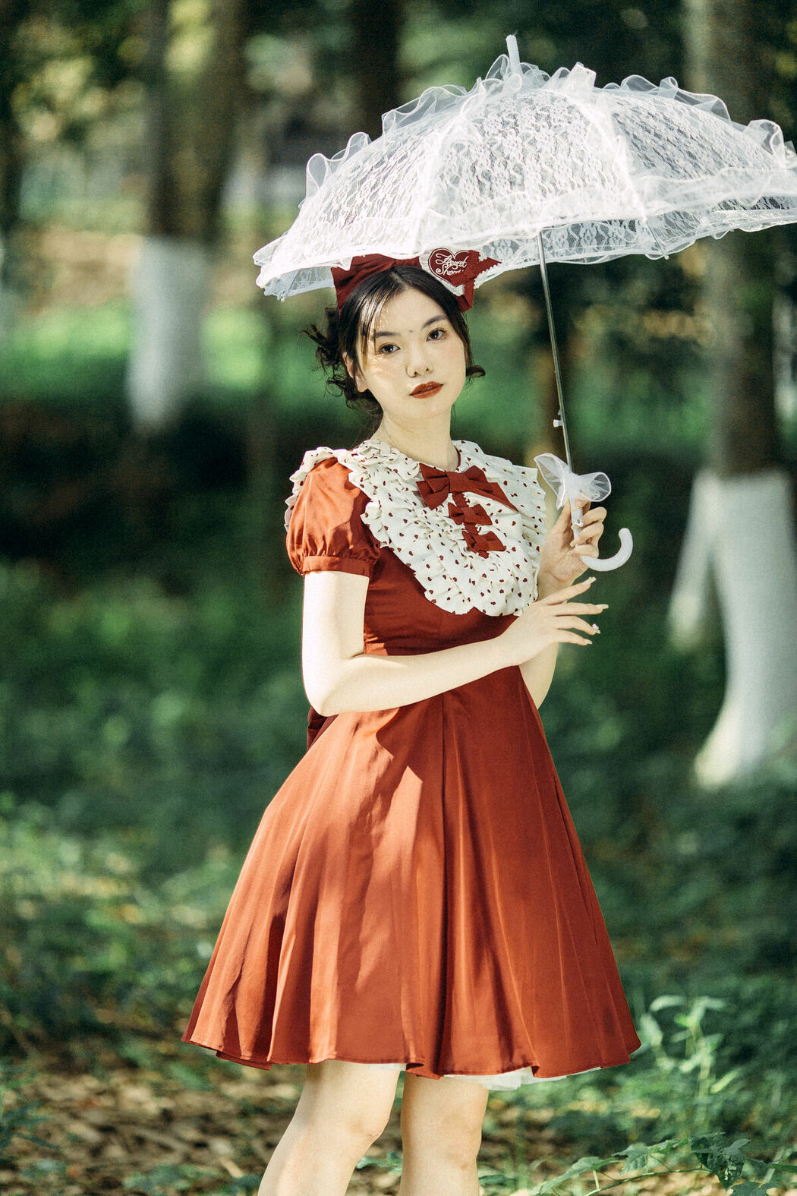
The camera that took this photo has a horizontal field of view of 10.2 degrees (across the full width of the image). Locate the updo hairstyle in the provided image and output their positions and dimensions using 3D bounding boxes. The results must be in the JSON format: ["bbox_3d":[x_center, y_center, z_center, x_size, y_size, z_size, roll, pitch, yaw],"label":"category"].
[{"bbox_3d":[-0.006,-0.325,5.830,0.200,0.215,0.210,-9,2,-20],"label":"updo hairstyle"}]

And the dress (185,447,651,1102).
[{"bbox_3d":[0.017,0.212,5.820,0.580,0.820,0.530,-1,3,-28],"label":"dress"}]

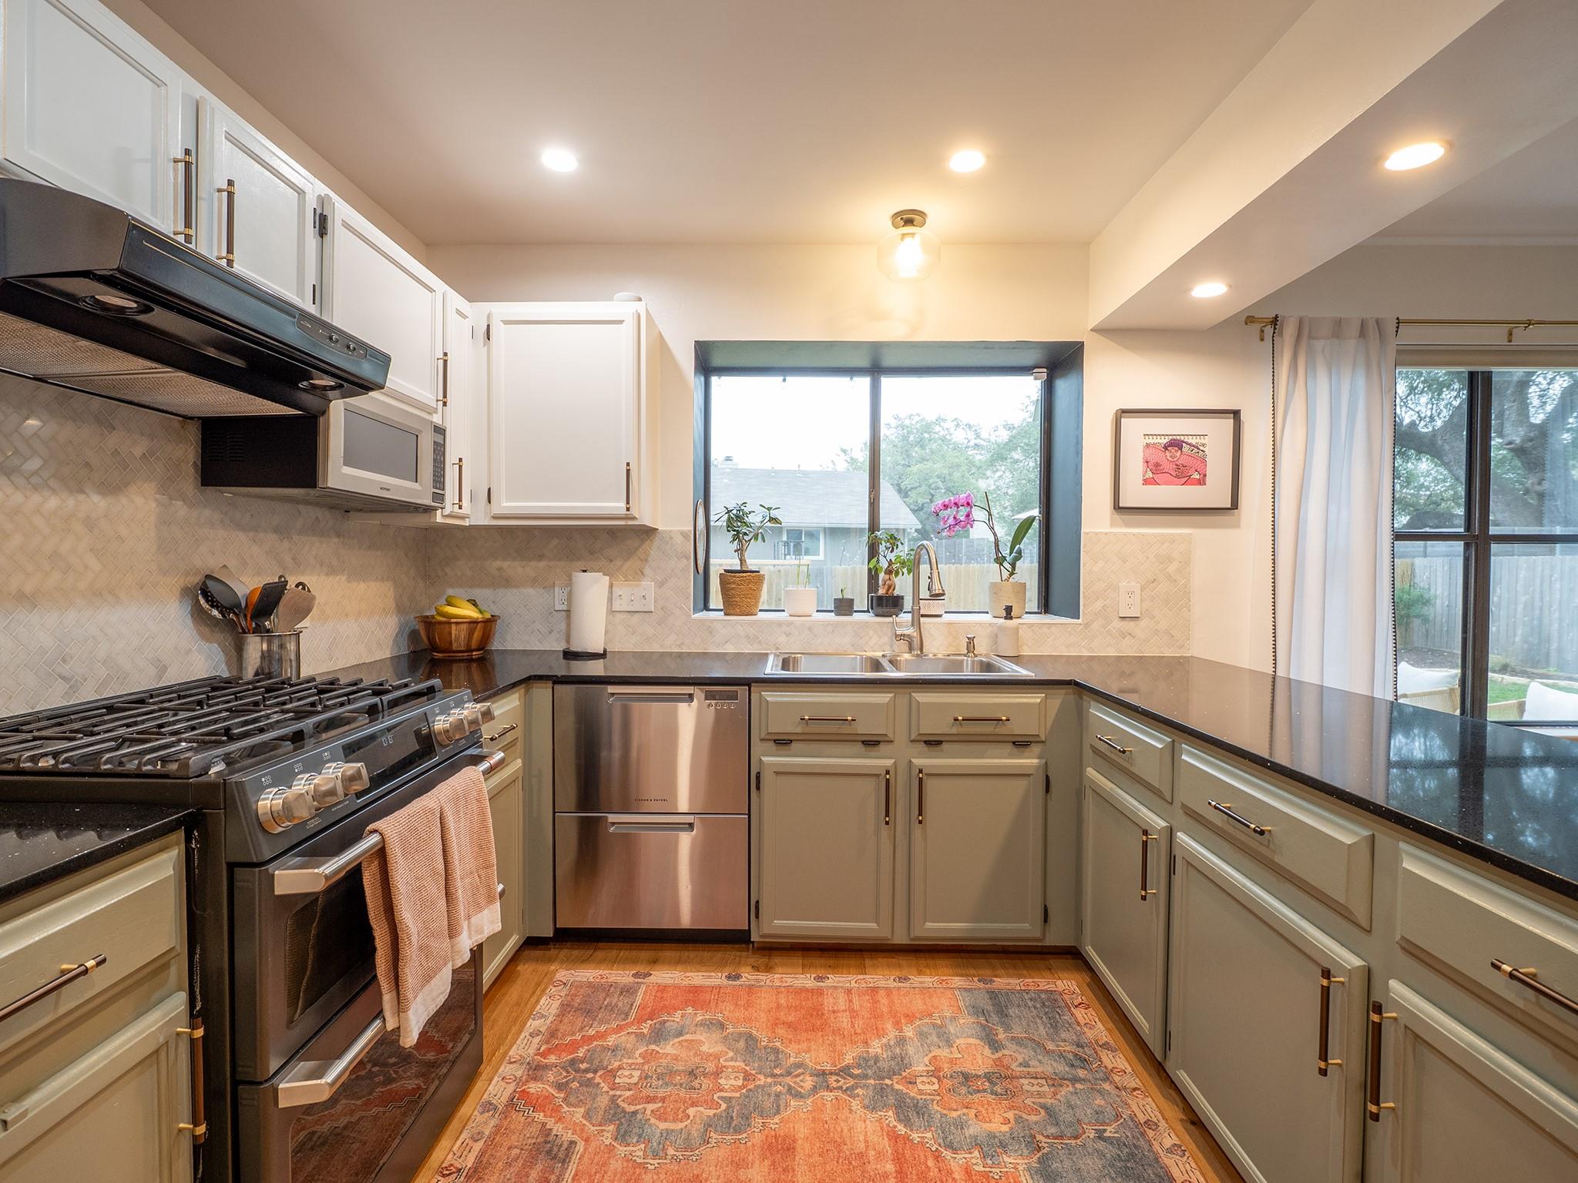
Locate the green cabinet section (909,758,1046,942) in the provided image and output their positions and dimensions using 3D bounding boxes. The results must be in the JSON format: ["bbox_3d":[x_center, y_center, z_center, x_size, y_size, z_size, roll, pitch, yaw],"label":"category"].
[{"bbox_3d":[0.570,0.779,2.204,0.410,0.552,0.049,0,2,1],"label":"green cabinet section"}]

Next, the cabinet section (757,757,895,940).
[{"bbox_3d":[0.115,0.777,2.209,0.408,0.555,0.049,0,2,1],"label":"cabinet section"}]

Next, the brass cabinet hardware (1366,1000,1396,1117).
[{"bbox_3d":[0.843,0.664,1.034,0.034,0.168,0.014,0,2,0],"label":"brass cabinet hardware"}]

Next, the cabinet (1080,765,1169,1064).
[{"bbox_3d":[1.157,0.797,1.911,0.578,0.585,0.500,0,2,0],"label":"cabinet"}]

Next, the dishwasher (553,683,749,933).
[{"bbox_3d":[-0.422,0.677,2.529,0.598,0.805,0.575,0,2,0],"label":"dishwasher"}]

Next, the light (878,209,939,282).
[{"bbox_3d":[0.429,-1.225,2.606,0.225,0.213,0.225,0,2,0],"label":"light"}]

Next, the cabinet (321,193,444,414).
[{"bbox_3d":[-1.238,-0.737,1.964,0.330,0.410,0.560,0,2,0],"label":"cabinet"}]

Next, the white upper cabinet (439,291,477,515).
[{"bbox_3d":[-1.237,-0.593,2.359,0.330,0.725,0.210,0,2,0],"label":"white upper cabinet"}]

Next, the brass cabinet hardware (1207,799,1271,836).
[{"bbox_3d":[0.846,0.422,1.367,0.034,0.015,0.168,0,2,0],"label":"brass cabinet hardware"}]

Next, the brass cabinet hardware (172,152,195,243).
[{"bbox_3d":[-1.064,-0.694,1.278,0.034,0.166,0.014,0,2,0],"label":"brass cabinet hardware"}]

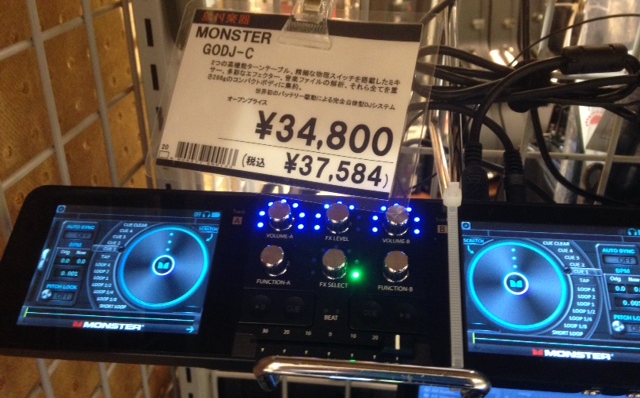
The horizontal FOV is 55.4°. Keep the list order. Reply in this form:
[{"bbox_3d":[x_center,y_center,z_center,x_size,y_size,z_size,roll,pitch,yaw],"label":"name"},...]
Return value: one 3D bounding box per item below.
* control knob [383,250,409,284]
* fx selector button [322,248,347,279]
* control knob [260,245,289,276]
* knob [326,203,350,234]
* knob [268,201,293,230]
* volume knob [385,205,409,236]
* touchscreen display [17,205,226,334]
[{"bbox_3d":[0.028,0.025,0.227,0.009,0.009,0.009,2,59,6],"label":"control knob"},{"bbox_3d":[0.006,0.025,0.229,0.009,0.009,0.009,2,59,6],"label":"fx selector button"},{"bbox_3d":[-0.017,0.024,0.232,0.009,0.009,0.009,2,59,6],"label":"control knob"},{"bbox_3d":[0.007,0.008,0.240,0.009,0.009,0.009,2,59,6],"label":"knob"},{"bbox_3d":[-0.016,0.007,0.242,0.009,0.009,0.009,2,59,6],"label":"knob"},{"bbox_3d":[0.030,0.008,0.237,0.009,0.009,0.009,2,59,6],"label":"volume knob"},{"bbox_3d":[-0.077,0.027,0.240,0.070,0.003,0.052,2,59,6],"label":"touchscreen display"}]

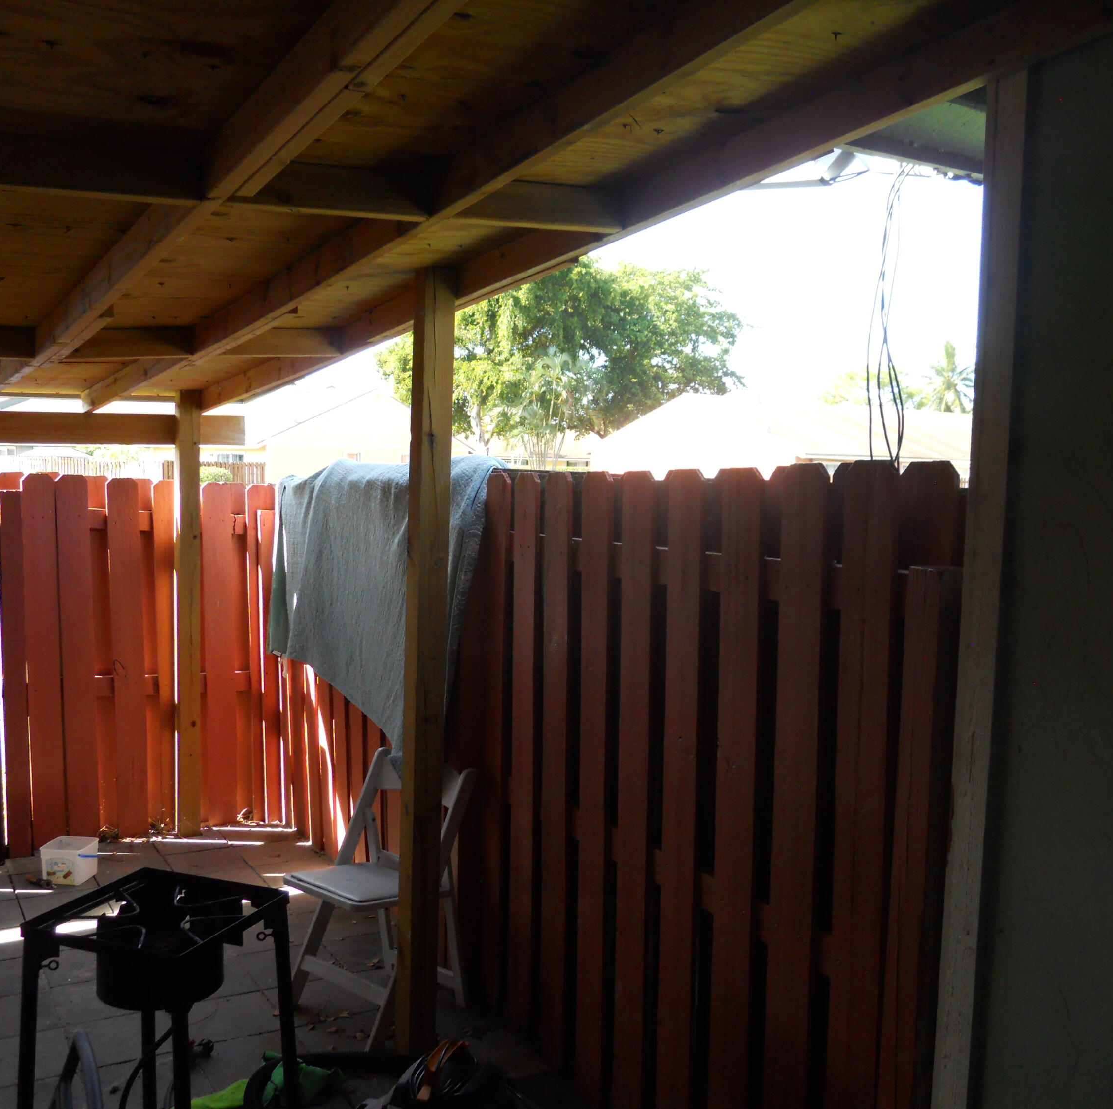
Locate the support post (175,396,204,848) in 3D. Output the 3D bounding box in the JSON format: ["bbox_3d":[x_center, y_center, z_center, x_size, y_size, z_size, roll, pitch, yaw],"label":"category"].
[{"bbox_3d":[-1.700,0.282,5.530,0.089,2.068,0.089,-1,5,-30],"label":"support post"}]

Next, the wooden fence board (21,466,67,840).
[{"bbox_3d":[-2.250,0.470,5.253,0.143,1.648,0.020,-2,6,-30],"label":"wooden fence board"}]

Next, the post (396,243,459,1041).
[{"bbox_3d":[-0.388,0.344,3.526,0.089,2.335,0.089,-1,5,-31],"label":"post"}]

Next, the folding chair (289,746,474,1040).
[{"bbox_3d":[-0.559,1.076,3.833,0.450,0.780,0.480,6,6,43],"label":"folding chair"}]

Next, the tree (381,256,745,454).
[{"bbox_3d":[0.183,-6.943,47.753,14.000,9.910,13.000,1,5,0],"label":"tree"}]

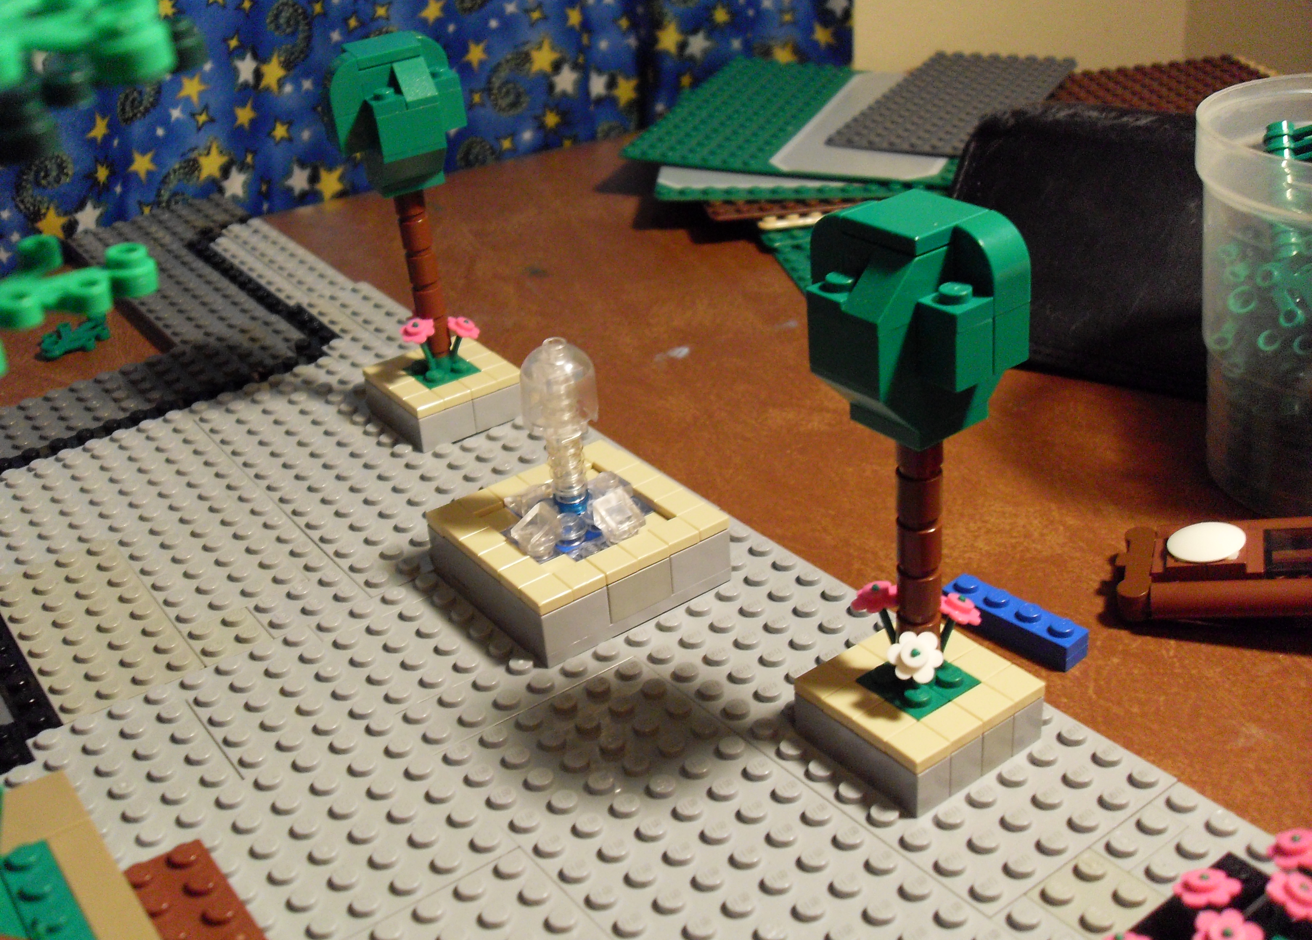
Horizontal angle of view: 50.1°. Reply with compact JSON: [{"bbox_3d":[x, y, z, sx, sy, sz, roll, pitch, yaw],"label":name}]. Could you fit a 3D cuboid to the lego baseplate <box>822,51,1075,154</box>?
[{"bbox_3d":[0.124,-0.151,0.575,0.064,0.005,0.128,13,35,27],"label":"lego baseplate"}]

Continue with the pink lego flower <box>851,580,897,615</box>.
[{"bbox_3d":[0.041,0.023,0.257,0.009,0.003,0.009,-28,8,-34],"label":"pink lego flower"}]

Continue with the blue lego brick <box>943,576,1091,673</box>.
[{"bbox_3d":[0.078,0.033,0.306,0.008,0.008,0.032,-28,37,-34],"label":"blue lego brick"}]

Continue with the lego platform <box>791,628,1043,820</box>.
[{"bbox_3d":[0.049,0.044,0.261,0.032,0.013,0.032,-23,33,-29],"label":"lego platform"}]

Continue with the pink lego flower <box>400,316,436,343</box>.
[{"bbox_3d":[-0.063,-0.037,0.373,0.009,0.003,0.009,12,61,24],"label":"pink lego flower"}]

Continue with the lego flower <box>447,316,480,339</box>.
[{"bbox_3d":[-0.052,-0.039,0.379,0.009,0.003,0.009,23,31,-8],"label":"lego flower"}]

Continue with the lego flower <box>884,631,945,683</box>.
[{"bbox_3d":[0.045,0.033,0.244,0.010,0.003,0.010,2,67,11],"label":"lego flower"}]

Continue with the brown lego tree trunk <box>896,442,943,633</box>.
[{"bbox_3d":[0.045,0.012,0.244,0.008,0.048,0.008,-5,29,3],"label":"brown lego tree trunk"}]

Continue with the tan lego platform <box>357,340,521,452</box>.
[{"bbox_3d":[-0.058,-0.022,0.389,0.032,0.013,0.032,-23,35,-29],"label":"tan lego platform"}]

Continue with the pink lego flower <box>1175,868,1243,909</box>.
[{"bbox_3d":[0.081,0.061,0.205,0.010,0.004,0.010,-7,30,13],"label":"pink lego flower"}]

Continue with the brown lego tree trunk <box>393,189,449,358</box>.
[{"bbox_3d":[-0.061,-0.053,0.370,0.008,0.048,0.008,-25,34,-28],"label":"brown lego tree trunk"}]

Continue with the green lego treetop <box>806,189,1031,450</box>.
[{"bbox_3d":[0.042,-0.024,0.224,0.032,0.035,0.032,-23,33,-29],"label":"green lego treetop"}]

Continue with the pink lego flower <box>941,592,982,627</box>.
[{"bbox_3d":[0.055,0.025,0.253,0.009,0.003,0.009,13,21,-25],"label":"pink lego flower"}]

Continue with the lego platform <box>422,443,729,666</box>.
[{"bbox_3d":[-0.017,0.017,0.311,0.048,0.016,0.048,-23,34,-29],"label":"lego platform"}]

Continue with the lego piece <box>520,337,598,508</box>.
[{"bbox_3d":[-0.019,-0.010,0.297,0.016,0.038,0.016,-4,30,2],"label":"lego piece"}]

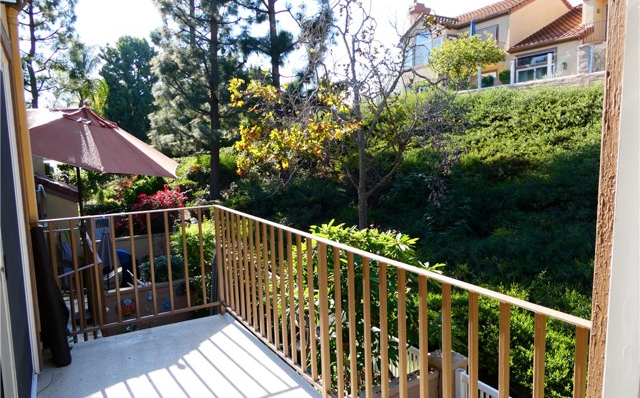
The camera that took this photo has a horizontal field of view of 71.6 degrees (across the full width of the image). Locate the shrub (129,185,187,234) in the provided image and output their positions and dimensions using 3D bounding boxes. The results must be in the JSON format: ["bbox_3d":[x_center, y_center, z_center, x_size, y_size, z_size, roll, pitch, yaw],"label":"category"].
[{"bbox_3d":[-4.688,0.317,12.800,1.600,1.300,1.400,-2,7,0],"label":"shrub"}]

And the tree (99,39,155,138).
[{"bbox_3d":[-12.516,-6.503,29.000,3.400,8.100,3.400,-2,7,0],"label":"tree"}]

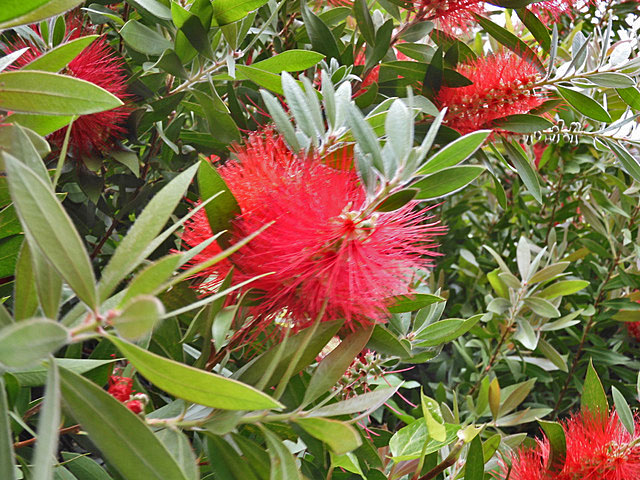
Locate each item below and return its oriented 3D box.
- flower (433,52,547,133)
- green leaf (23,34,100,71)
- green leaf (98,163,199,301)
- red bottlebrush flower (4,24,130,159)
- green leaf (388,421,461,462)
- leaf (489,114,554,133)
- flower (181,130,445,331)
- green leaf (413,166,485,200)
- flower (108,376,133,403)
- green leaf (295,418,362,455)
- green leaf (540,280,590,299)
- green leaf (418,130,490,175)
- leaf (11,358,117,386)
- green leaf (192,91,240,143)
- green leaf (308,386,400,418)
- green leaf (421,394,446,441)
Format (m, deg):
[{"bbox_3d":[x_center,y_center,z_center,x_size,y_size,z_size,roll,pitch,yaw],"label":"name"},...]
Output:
[{"bbox_3d":[0.137,-0.117,0.670,0.086,0.068,0.068,-12,-4,18],"label":"flower"},{"bbox_3d":[-0.141,-0.100,0.450,0.047,0.007,0.016,-29,58,-12],"label":"green leaf"},{"bbox_3d":[-0.069,-0.003,0.335,0.007,0.076,0.014,4,42,-54],"label":"green leaf"},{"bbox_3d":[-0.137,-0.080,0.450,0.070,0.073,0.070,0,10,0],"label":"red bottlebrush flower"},{"bbox_3d":[0.052,0.098,0.405,0.037,0.008,0.018,-15,55,-16],"label":"green leaf"},{"bbox_3d":[0.155,-0.090,0.640,0.058,0.007,0.015,-2,52,-20],"label":"leaf"},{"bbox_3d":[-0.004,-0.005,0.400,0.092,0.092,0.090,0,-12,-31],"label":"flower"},{"bbox_3d":[0.066,-0.029,0.425,0.039,0.013,0.006,-18,-38,15],"label":"green leaf"},{"bbox_3d":[-0.104,0.077,0.430,0.013,0.015,0.013,0,6,0],"label":"flower"},{"bbox_3d":[0.003,0.084,0.360,0.035,0.008,0.016,16,43,31],"label":"green leaf"},{"bbox_3d":[0.231,0.047,0.790,0.048,0.015,0.007,-17,-41,25],"label":"green leaf"},{"bbox_3d":[0.063,-0.041,0.395,0.040,0.013,0.006,-31,-36,15],"label":"green leaf"},{"bbox_3d":[-0.123,0.064,0.400,0.064,0.006,0.014,-8,42,18],"label":"leaf"},{"bbox_3d":[-0.066,-0.078,0.530,0.016,0.051,0.007,-35,-24,-14],"label":"green leaf"},{"bbox_3d":[0.016,0.071,0.370,0.046,0.011,0.007,-16,-29,-13],"label":"green leaf"},{"bbox_3d":[0.053,0.086,0.400,0.012,0.028,0.008,-30,21,-36],"label":"green leaf"}]

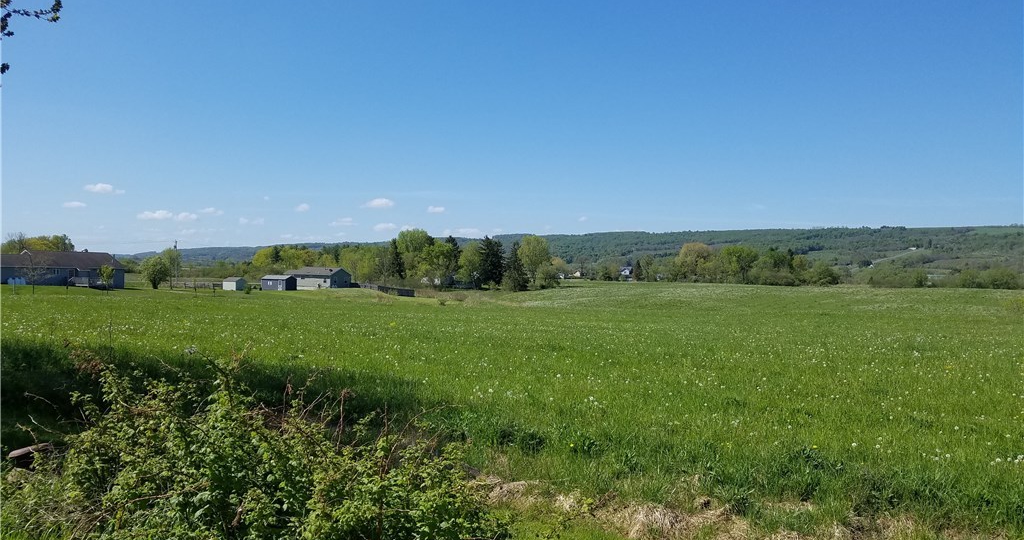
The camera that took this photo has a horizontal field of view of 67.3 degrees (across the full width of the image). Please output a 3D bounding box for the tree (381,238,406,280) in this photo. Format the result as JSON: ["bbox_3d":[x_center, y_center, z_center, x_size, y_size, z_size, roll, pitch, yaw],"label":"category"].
[{"bbox_3d":[-28.496,-1.633,185.000,6.070,11.570,6.070,0,0,-9],"label":"tree"}]

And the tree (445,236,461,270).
[{"bbox_3d":[-14.957,-2.180,195.000,4.240,13.160,4.240,0,0,-4],"label":"tree"}]

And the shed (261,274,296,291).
[{"bbox_3d":[-43.827,2.443,145.000,6.000,2.810,3.200,0,0,24],"label":"shed"}]

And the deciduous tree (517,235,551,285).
[{"bbox_3d":[5.003,-1.871,175.000,7.350,11.580,7.350,0,0,2],"label":"deciduous tree"}]

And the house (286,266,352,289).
[{"bbox_3d":[-40.368,1.669,160.000,12.000,4.270,7.300,0,0,24],"label":"house"}]

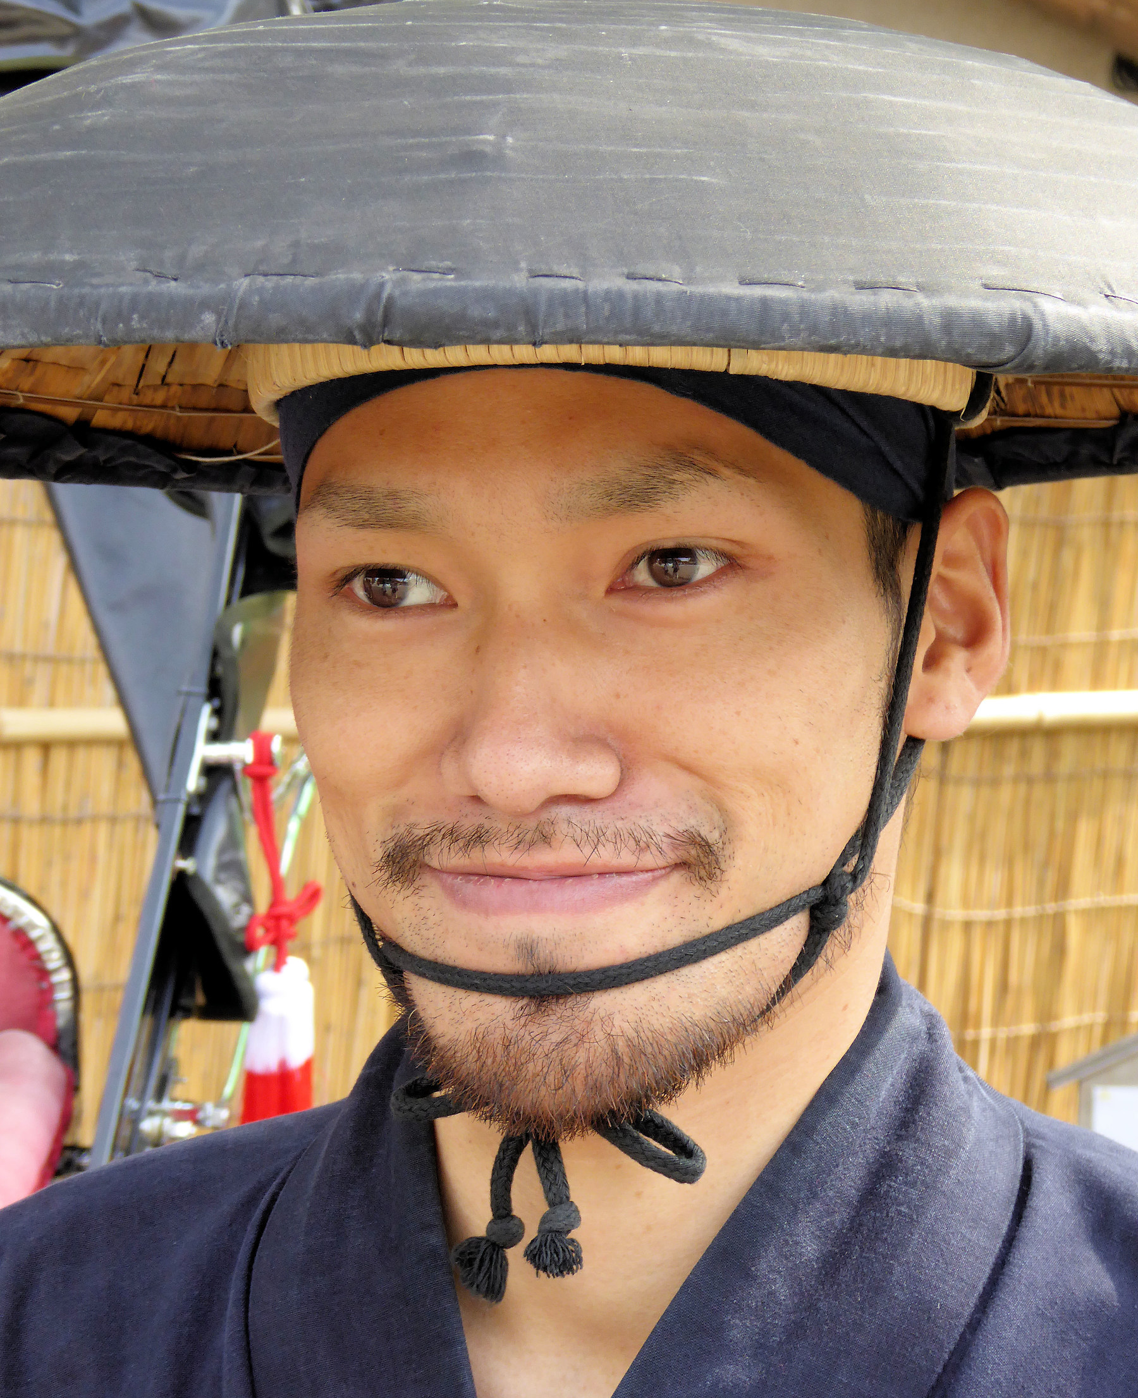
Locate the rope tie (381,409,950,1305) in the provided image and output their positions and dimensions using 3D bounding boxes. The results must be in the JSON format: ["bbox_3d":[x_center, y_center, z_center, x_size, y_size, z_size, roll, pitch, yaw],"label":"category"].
[{"bbox_3d":[0.007,0.032,0.945,0.152,0.213,0.128,4,9,17],"label":"rope tie"}]

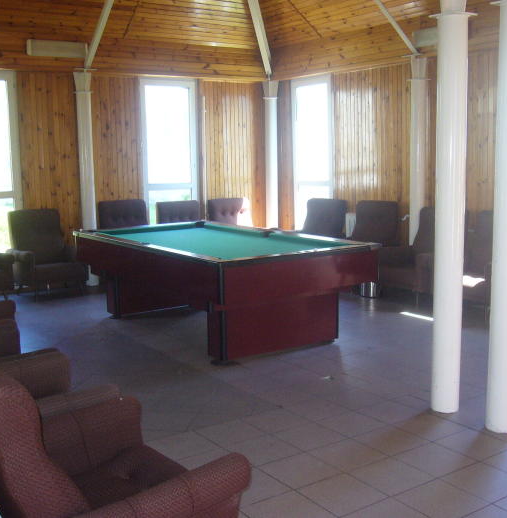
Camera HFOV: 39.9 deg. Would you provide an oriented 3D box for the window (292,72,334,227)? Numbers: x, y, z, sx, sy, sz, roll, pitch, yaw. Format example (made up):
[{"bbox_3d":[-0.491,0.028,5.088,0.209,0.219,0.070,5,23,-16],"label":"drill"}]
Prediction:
[{"bbox_3d":[0.794,-1.086,9.146,0.120,2.480,0.750,-8,10,-40],"label":"window"}]

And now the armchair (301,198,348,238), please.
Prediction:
[{"bbox_3d":[0.667,-0.283,8.886,0.790,0.940,0.760,-7,10,-34],"label":"armchair"}]

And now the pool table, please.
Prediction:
[{"bbox_3d":[-0.381,0.210,6.285,1.480,0.805,2.720,-6,10,-34],"label":"pool table"}]

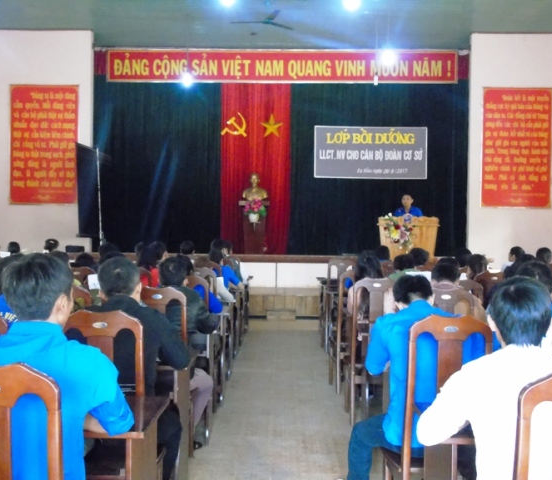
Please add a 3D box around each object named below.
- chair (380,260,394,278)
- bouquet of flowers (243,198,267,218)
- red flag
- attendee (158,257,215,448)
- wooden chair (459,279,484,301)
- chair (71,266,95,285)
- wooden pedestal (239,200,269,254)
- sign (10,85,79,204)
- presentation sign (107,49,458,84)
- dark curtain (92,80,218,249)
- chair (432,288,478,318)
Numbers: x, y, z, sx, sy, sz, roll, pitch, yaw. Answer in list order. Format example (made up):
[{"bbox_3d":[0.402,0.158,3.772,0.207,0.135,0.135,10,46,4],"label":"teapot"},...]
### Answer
[{"bbox_3d":[1.235,0.787,8.650,0.430,1.080,0.500,1,1,1],"label":"chair"},{"bbox_3d":[-0.415,-0.622,14.600,0.450,0.410,0.360,1,1,1],"label":"bouquet of flowers"},{"bbox_3d":[-0.409,-1.406,14.750,1.400,3.400,0.100,1,1,1],"label":"red flag"},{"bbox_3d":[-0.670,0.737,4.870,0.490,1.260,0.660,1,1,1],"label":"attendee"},{"bbox_3d":[1.287,0.836,5.560,0.430,1.080,0.500,1,1,1],"label":"wooden chair"},{"bbox_3d":[-1.845,0.783,6.930,0.430,1.080,0.500,1,1,1],"label":"chair"},{"bbox_3d":[-0.413,-0.253,14.200,0.580,1.040,0.480,1,1,1],"label":"wooden pedestal"},{"bbox_3d":[-4.299,-1.763,13.750,1.260,2.220,0.040,1,1,1],"label":"sign"},{"bbox_3d":[0.137,-3.402,14.500,6.900,0.690,0.050,1,1,1],"label":"presentation sign"},{"bbox_3d":[-2.392,-1.531,14.800,2.560,3.580,0.150,1,1,1],"label":"dark curtain"},{"bbox_3d":[1.035,0.813,4.757,0.420,1.070,0.500,1,1,1],"label":"chair"}]

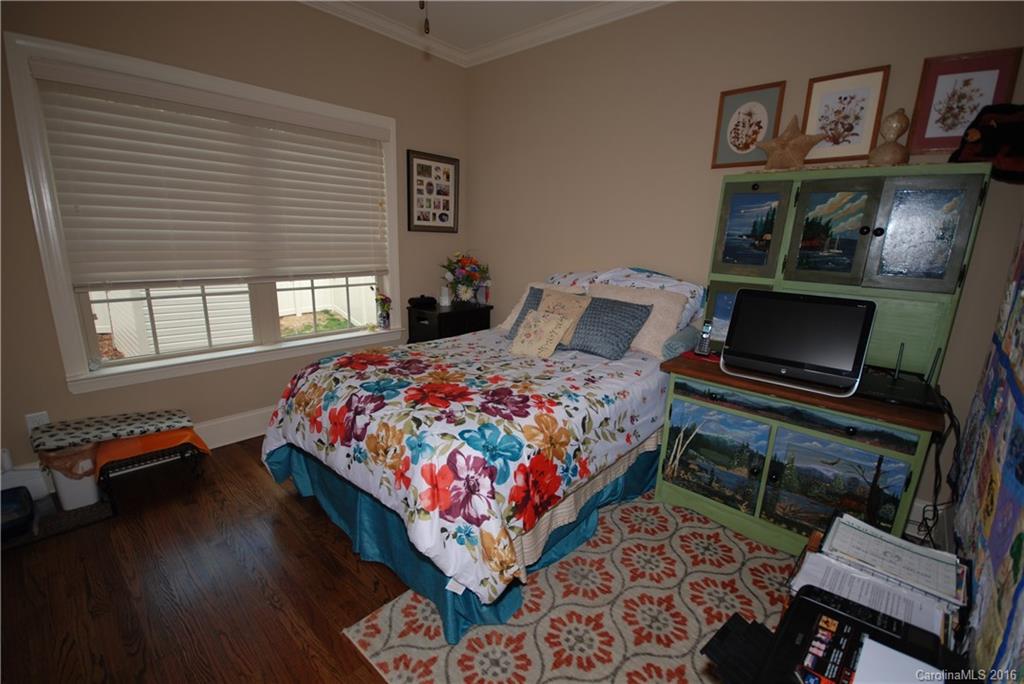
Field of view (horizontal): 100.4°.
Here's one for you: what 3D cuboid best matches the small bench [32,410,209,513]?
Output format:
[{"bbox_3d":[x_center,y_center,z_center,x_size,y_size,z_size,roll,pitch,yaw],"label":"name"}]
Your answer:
[{"bbox_3d":[-1.897,0.564,2.102,0.383,0.380,0.583,13,17,40],"label":"small bench"}]

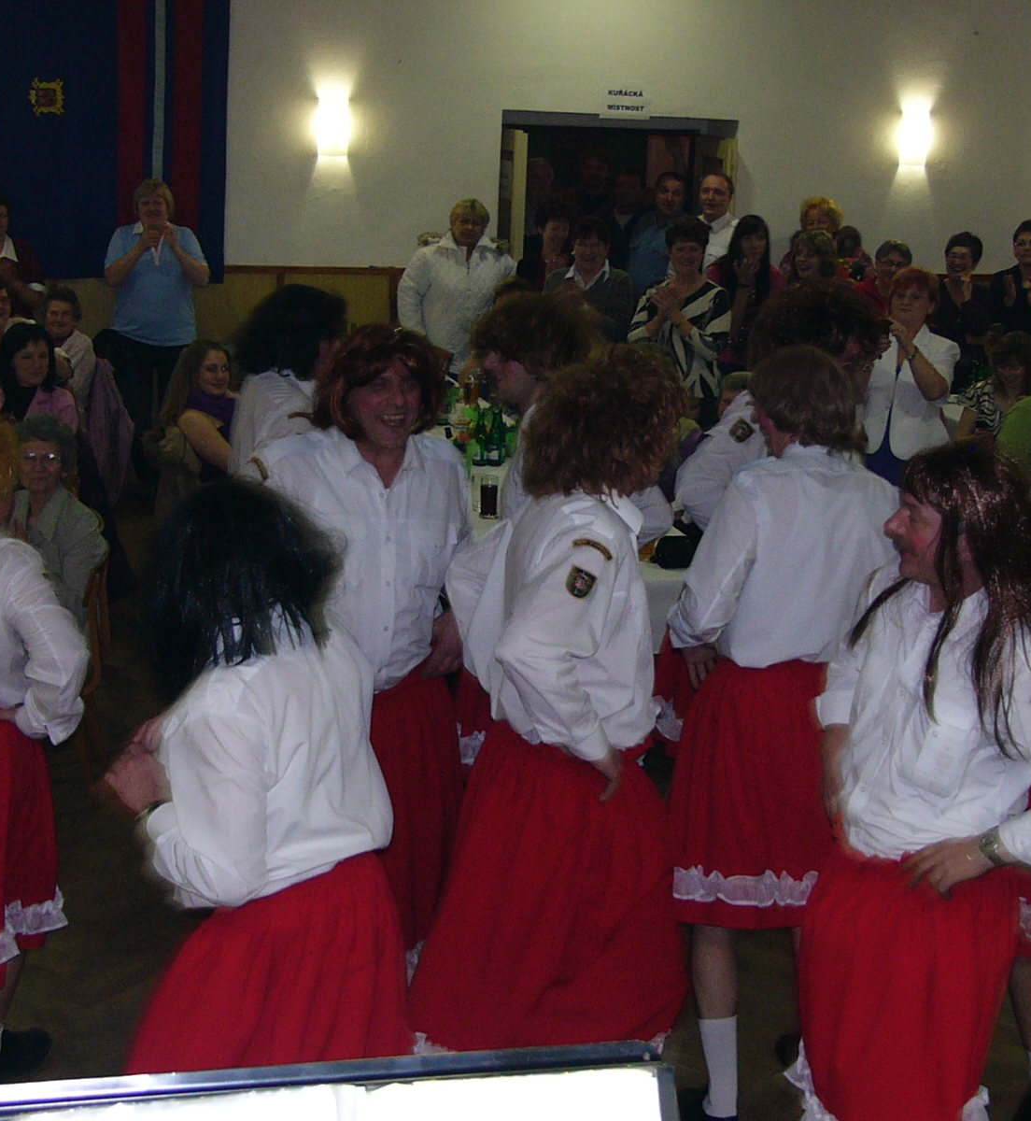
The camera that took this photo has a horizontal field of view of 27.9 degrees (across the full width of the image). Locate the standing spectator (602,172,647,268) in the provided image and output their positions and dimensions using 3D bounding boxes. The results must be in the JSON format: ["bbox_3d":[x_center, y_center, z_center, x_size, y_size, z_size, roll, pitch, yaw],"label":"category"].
[{"bbox_3d":[0.648,-1.426,12.303,0.500,1.745,0.320,4,15,8],"label":"standing spectator"}]

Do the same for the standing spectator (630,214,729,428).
[{"bbox_3d":[0.813,-0.862,10.292,0.480,1.665,0.400,5,15,10],"label":"standing spectator"}]

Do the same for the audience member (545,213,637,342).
[{"bbox_3d":[0.315,-0.792,9.606,0.480,1.580,0.340,2,15,1],"label":"audience member"}]

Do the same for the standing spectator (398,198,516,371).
[{"bbox_3d":[-0.316,-1.079,10.994,0.600,1.660,0.380,2,14,-2],"label":"standing spectator"}]

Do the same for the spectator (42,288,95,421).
[{"bbox_3d":[-2.251,-0.647,9.800,0.720,1.258,0.480,-10,18,-41],"label":"spectator"}]

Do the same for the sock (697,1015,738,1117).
[{"bbox_3d":[0.467,1.167,4.780,0.115,0.245,0.090,14,18,40],"label":"sock"}]

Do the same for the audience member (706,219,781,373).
[{"bbox_3d":[1.187,-0.990,10.902,0.450,1.635,0.340,5,15,12],"label":"audience member"}]

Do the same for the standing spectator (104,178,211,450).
[{"bbox_3d":[-1.737,-1.024,10.115,0.530,1.652,0.380,-2,15,-12],"label":"standing spectator"}]

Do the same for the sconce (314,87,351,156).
[{"bbox_3d":[-1.038,-2.487,11.850,0.190,0.350,0.120,-1,14,-13],"label":"sconce"}]

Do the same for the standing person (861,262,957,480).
[{"bbox_3d":[1.652,-0.431,8.820,0.460,1.620,0.400,12,17,33],"label":"standing person"}]

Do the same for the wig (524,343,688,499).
[{"bbox_3d":[0.165,-0.257,3.880,0.280,0.260,0.275,-11,20,-39],"label":"wig"}]

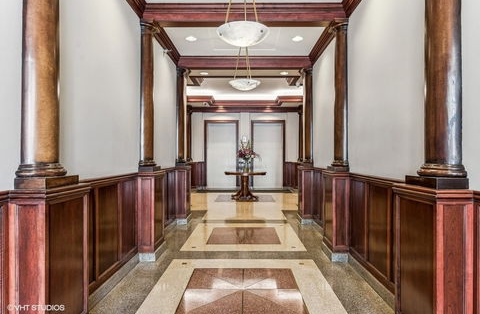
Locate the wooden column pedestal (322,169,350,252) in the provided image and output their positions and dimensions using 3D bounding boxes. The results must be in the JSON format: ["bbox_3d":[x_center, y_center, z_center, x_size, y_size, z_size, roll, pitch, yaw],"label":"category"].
[{"bbox_3d":[1.170,0.636,3.570,0.190,0.930,0.430,0,0,1],"label":"wooden column pedestal"}]

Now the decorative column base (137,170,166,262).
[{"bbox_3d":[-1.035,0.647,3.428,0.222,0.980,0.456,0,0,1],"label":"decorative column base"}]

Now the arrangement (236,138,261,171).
[{"bbox_3d":[0.235,-0.030,8.380,0.670,0.970,0.600,0,0,1],"label":"arrangement"}]

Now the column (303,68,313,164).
[{"bbox_3d":[1.250,-0.750,5.330,0.200,1.750,0.210,0,0,1],"label":"column"}]

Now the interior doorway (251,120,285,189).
[{"bbox_3d":[0.992,-0.095,10.472,1.220,2.451,0.148,0,0,1],"label":"interior doorway"}]

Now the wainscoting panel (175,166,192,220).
[{"bbox_3d":[-1.030,0.636,5.360,0.190,0.930,0.430,0,0,1],"label":"wainscoting panel"}]

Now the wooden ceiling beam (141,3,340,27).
[{"bbox_3d":[0.038,-1.627,3.384,2.348,0.171,0.239,0,0,1],"label":"wooden ceiling beam"}]

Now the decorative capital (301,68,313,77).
[{"bbox_3d":[1.192,-1.470,5.097,0.262,0.160,0.296,0,0,1],"label":"decorative capital"}]

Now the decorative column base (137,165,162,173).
[{"bbox_3d":[-1.075,0.143,3.520,0.200,0.070,0.290,0,0,1],"label":"decorative column base"}]

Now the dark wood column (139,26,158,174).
[{"bbox_3d":[-1.079,-0.687,3.428,0.239,1.710,0.251,0,0,1],"label":"dark wood column"}]

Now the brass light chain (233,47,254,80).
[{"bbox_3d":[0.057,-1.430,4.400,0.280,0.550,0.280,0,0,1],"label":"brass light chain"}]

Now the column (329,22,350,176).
[{"bbox_3d":[1.156,-0.687,3.388,0.239,1.710,0.251,0,0,1],"label":"column"}]

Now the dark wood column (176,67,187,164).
[{"bbox_3d":[-1.075,-0.750,5.330,0.200,1.750,0.210,0,0,1],"label":"dark wood column"}]

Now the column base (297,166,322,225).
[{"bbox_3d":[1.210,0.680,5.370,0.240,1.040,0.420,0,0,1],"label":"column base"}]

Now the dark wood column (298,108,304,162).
[{"bbox_3d":[1.794,-0.692,8.461,0.251,1.710,0.251,0,0,1],"label":"dark wood column"}]

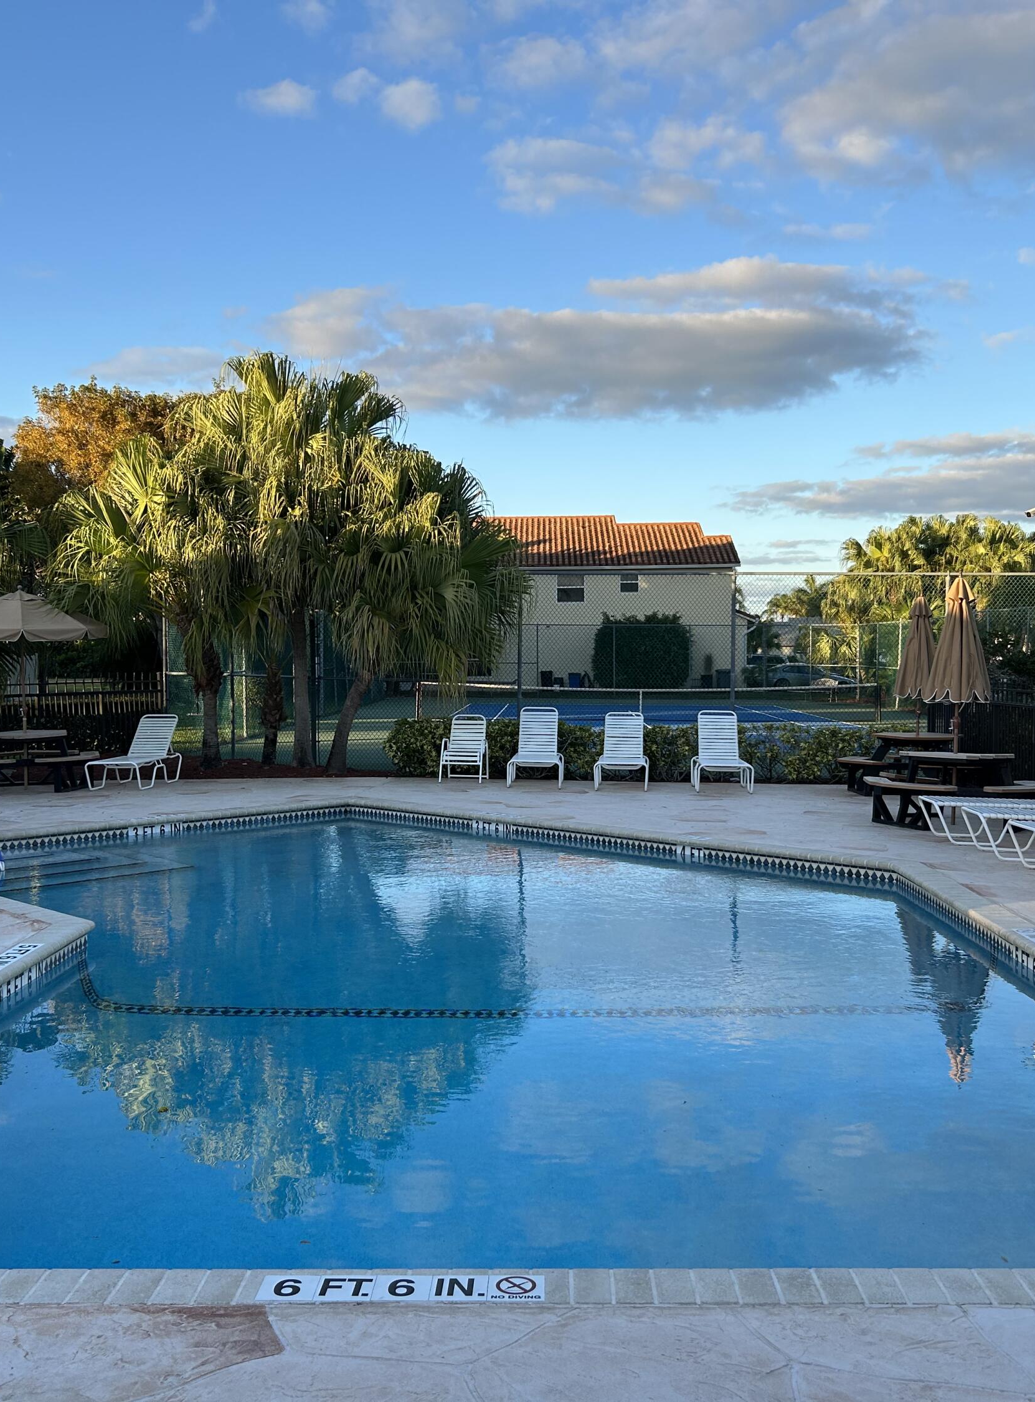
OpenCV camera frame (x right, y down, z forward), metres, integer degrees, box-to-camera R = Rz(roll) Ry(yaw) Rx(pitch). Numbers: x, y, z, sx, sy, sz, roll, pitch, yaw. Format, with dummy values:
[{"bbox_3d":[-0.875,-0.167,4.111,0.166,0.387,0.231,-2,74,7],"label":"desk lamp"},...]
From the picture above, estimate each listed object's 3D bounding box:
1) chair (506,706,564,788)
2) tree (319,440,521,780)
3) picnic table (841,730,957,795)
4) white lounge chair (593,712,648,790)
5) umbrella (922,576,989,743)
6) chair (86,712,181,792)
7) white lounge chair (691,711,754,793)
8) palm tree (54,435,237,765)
[{"bbox_3d":[0.253,0.622,18.732,0.680,0.970,1.650,0,2,3],"label":"chair"},{"bbox_3d":[-1.390,-1.367,20.869,3.030,4.900,3.100,0,2,0],"label":"tree"},{"bbox_3d":[5.070,0.789,17.880,1.980,0.760,1.980,0,2,16],"label":"picnic table"},{"bbox_3d":[1.390,0.658,18.777,0.660,0.970,1.580,0,2,4],"label":"white lounge chair"},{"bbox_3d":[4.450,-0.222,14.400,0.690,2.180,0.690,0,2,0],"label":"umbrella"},{"bbox_3d":[-5.090,0.666,18.877,0.660,0.950,1.580,0,2,8],"label":"chair"},{"bbox_3d":[2.633,0.640,18.033,0.680,0.960,1.650,0,2,5],"label":"white lounge chair"},{"bbox_3d":[-5.550,-1.504,21.266,3.000,5.150,3.100,0,2,0],"label":"palm tree"}]

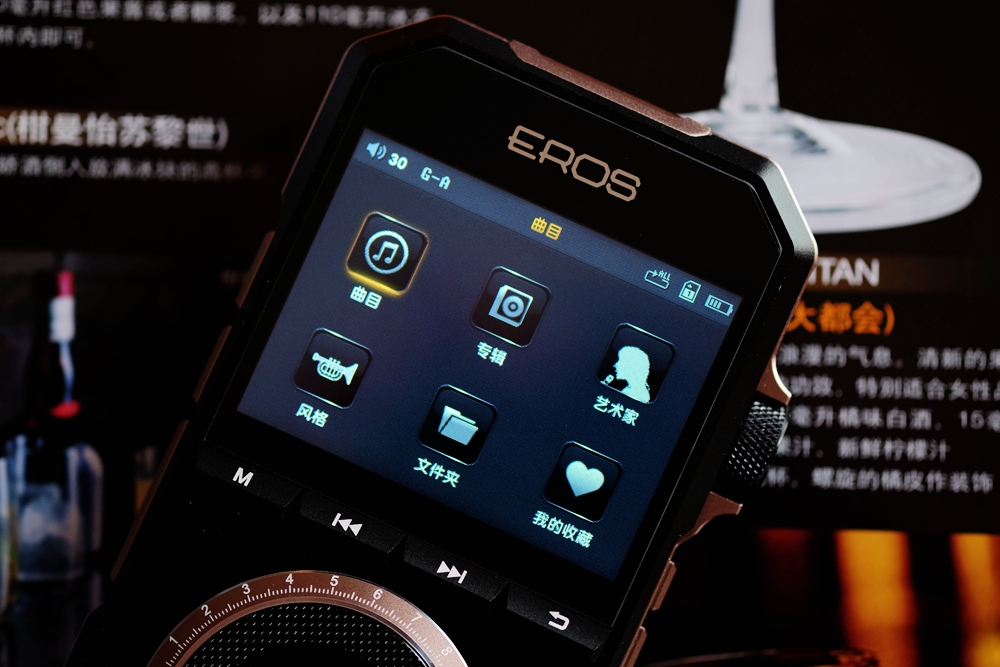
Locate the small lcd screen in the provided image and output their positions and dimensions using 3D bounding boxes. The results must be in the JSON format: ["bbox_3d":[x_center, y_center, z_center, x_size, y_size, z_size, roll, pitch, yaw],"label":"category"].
[{"bbox_3d":[-0.001,0.002,0.245,0.041,0.002,0.031,24,86,2],"label":"small lcd screen"}]

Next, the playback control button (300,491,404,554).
[{"bbox_3d":[-0.015,0.018,0.244,0.011,0.002,0.002,24,86,2],"label":"playback control button"}]

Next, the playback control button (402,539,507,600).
[{"bbox_3d":[-0.005,0.023,0.244,0.011,0.002,0.002,24,86,2],"label":"playback control button"}]

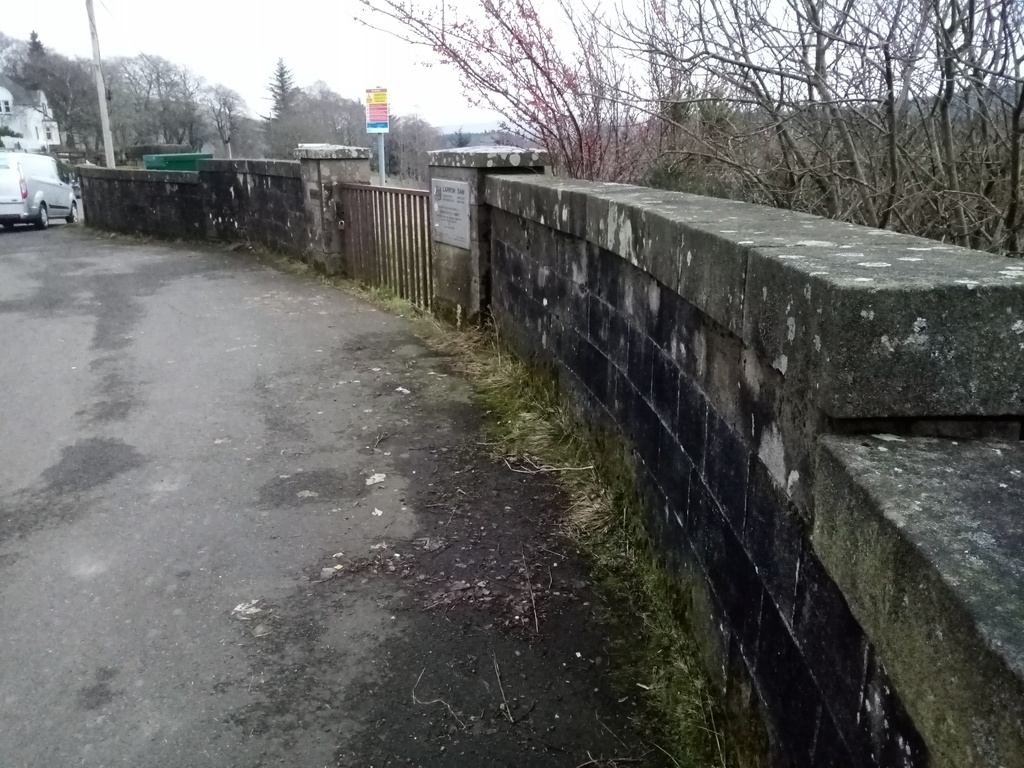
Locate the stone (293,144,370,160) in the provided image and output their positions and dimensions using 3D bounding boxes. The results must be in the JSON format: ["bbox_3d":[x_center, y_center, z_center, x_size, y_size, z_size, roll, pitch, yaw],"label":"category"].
[{"bbox_3d":[-2.715,-3.489,11.600,0.910,0.200,0.910,-11,20,-33],"label":"stone"}]

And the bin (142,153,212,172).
[{"bbox_3d":[-7.973,-4.835,18.589,0.980,1.350,1.300,13,21,39],"label":"bin"}]

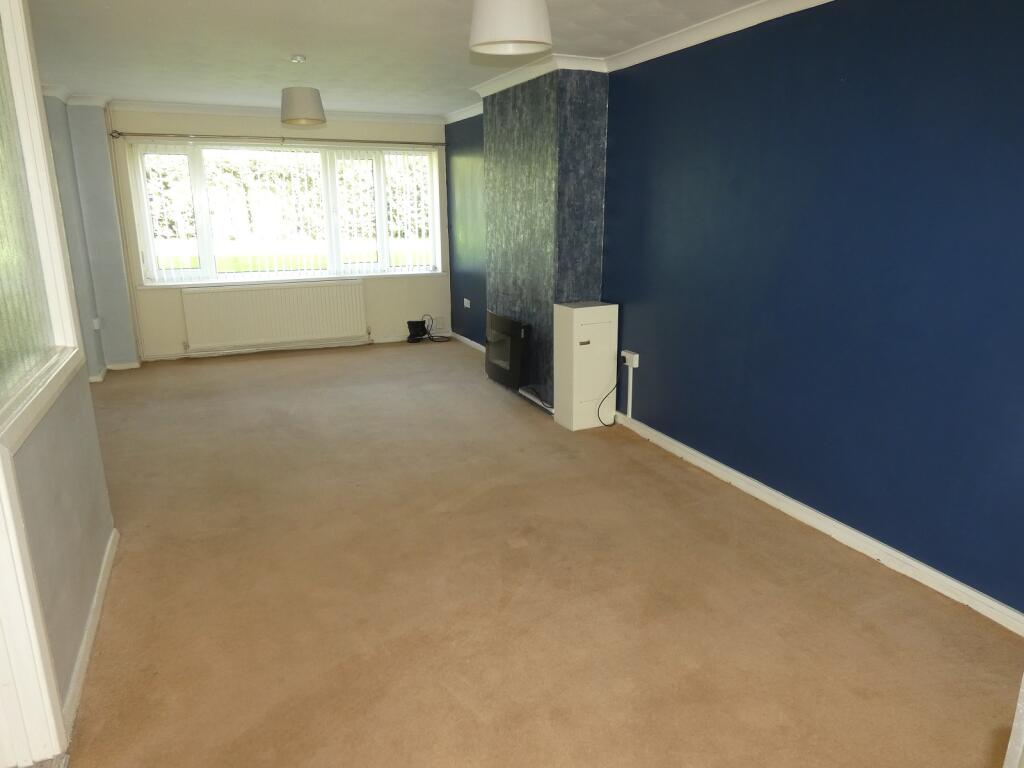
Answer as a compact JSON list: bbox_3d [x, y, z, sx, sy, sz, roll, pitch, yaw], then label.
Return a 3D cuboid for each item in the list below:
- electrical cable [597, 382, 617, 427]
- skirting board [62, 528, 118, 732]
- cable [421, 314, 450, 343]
[{"bbox_3d":[0.665,0.157,4.544,0.150,0.290,0.070,-7,17,-24],"label":"electrical cable"},{"bbox_3d":[-1.575,0.850,2.469,0.018,0.075,1.330,-7,17,-24],"label":"skirting board"},{"bbox_3d":[-0.881,-0.649,7.546,0.340,0.300,0.200,-7,17,-24],"label":"cable"}]

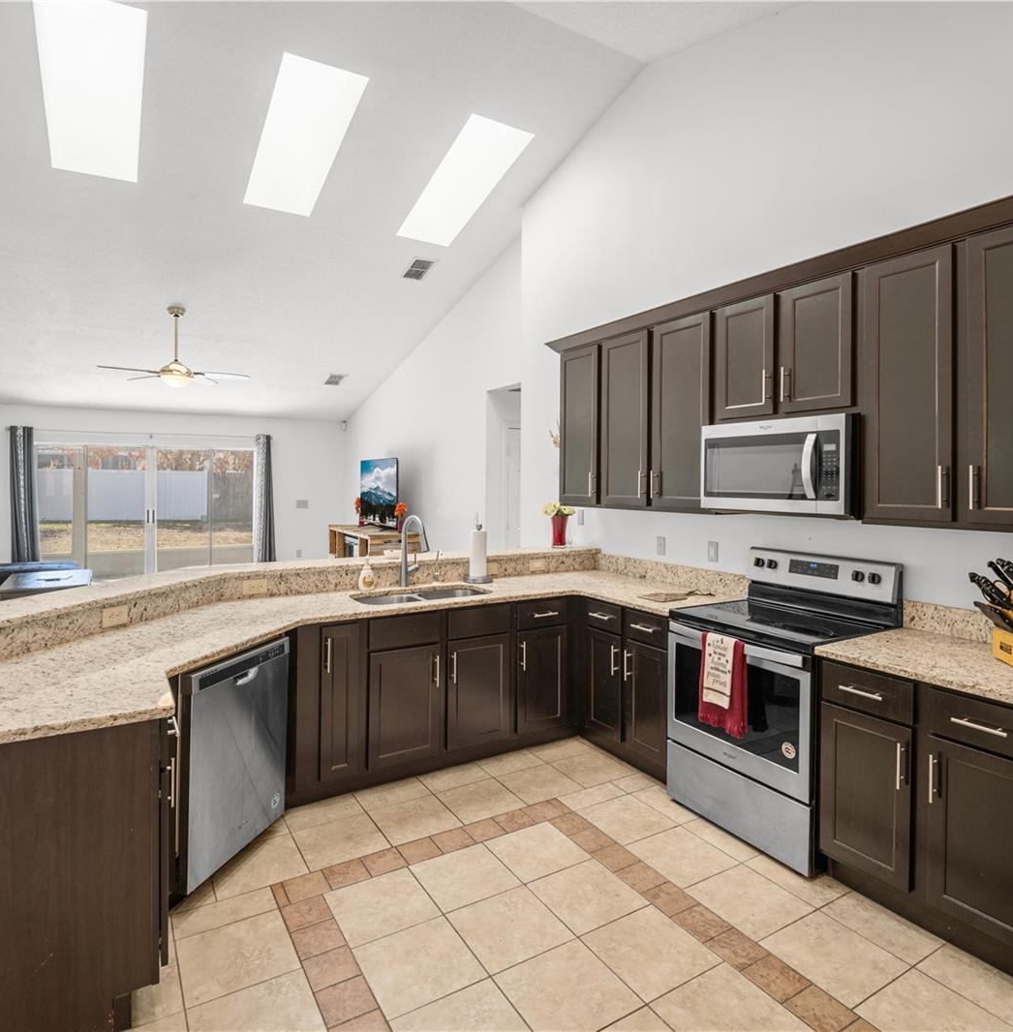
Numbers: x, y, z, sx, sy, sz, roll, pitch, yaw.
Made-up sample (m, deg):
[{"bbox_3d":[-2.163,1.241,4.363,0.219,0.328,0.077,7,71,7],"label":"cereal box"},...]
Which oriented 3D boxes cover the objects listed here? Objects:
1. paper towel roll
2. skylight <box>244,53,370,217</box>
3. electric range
[{"bbox_3d":[-0.184,0.251,3.930,0.118,0.290,0.118,0,3,0],"label":"paper towel roll"},{"bbox_3d":[-1.416,-2.535,4.121,0.500,0.080,1.370,-3,-11,-32],"label":"skylight"},{"bbox_3d":[1.282,0.821,2.854,0.705,1.190,0.757,-2,4,-32],"label":"electric range"}]

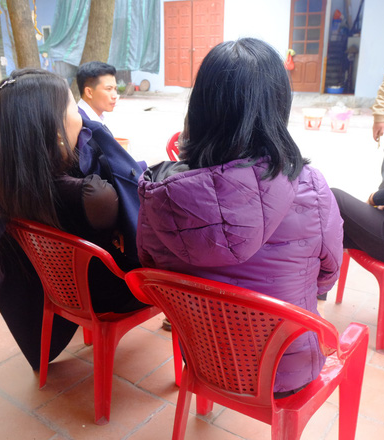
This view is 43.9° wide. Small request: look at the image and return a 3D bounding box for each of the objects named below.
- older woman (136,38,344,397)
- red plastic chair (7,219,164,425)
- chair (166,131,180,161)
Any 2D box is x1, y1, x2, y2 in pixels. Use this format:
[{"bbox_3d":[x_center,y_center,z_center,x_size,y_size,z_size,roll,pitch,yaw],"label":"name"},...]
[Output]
[{"bbox_3d":[0.218,0.125,1.319,0.530,1.145,0.721,7,18,23],"label":"older woman"},{"bbox_3d":[-0.343,0.280,1.629,0.530,0.668,0.424,12,20,35],"label":"red plastic chair"},{"bbox_3d":[0.078,-0.315,3.657,0.530,0.678,0.456,-12,20,-36],"label":"chair"}]

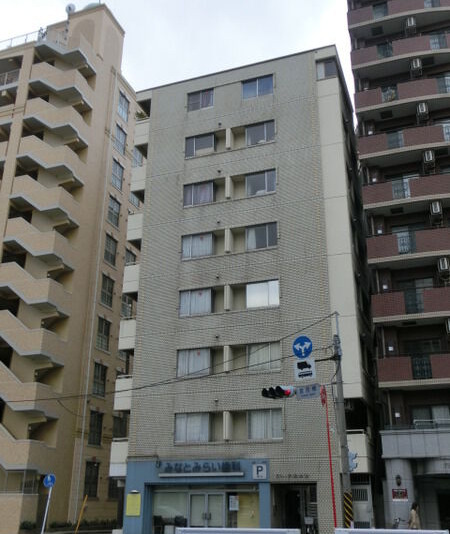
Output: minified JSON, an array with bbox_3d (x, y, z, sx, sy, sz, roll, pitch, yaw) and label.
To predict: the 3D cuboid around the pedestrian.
[{"bbox_3d":[6.437,8.739,19.210,0.380,1.580,0.460,-7,-23,18],"label":"pedestrian"}]

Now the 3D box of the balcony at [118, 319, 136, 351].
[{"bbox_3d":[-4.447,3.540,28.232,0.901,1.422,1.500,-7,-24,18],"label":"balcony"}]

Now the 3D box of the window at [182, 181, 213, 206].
[{"bbox_3d":[-1.327,-3.686,28.886,1.633,1.259,0.140,-7,-23,18],"label":"window"}]

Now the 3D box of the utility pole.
[{"bbox_3d":[4.107,5.499,19.885,0.320,8.098,0.320,-7,-23,18],"label":"utility pole"}]

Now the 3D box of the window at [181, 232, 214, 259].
[{"bbox_3d":[-1.387,-1.043,28.196,1.668,1.332,0.120,-7,-24,18],"label":"window"}]

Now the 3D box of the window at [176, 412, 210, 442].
[{"bbox_3d":[-1.422,6.949,24.709,1.629,1.194,0.140,-7,-23,18],"label":"window"}]

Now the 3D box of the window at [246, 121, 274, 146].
[{"bbox_3d":[1.799,-6.702,28.893,1.490,1.228,0.140,-7,-23,18],"label":"window"}]

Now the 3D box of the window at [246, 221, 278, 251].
[{"bbox_3d":[1.741,-1.387,26.809,1.469,1.241,0.140,-7,-23,18],"label":"window"}]

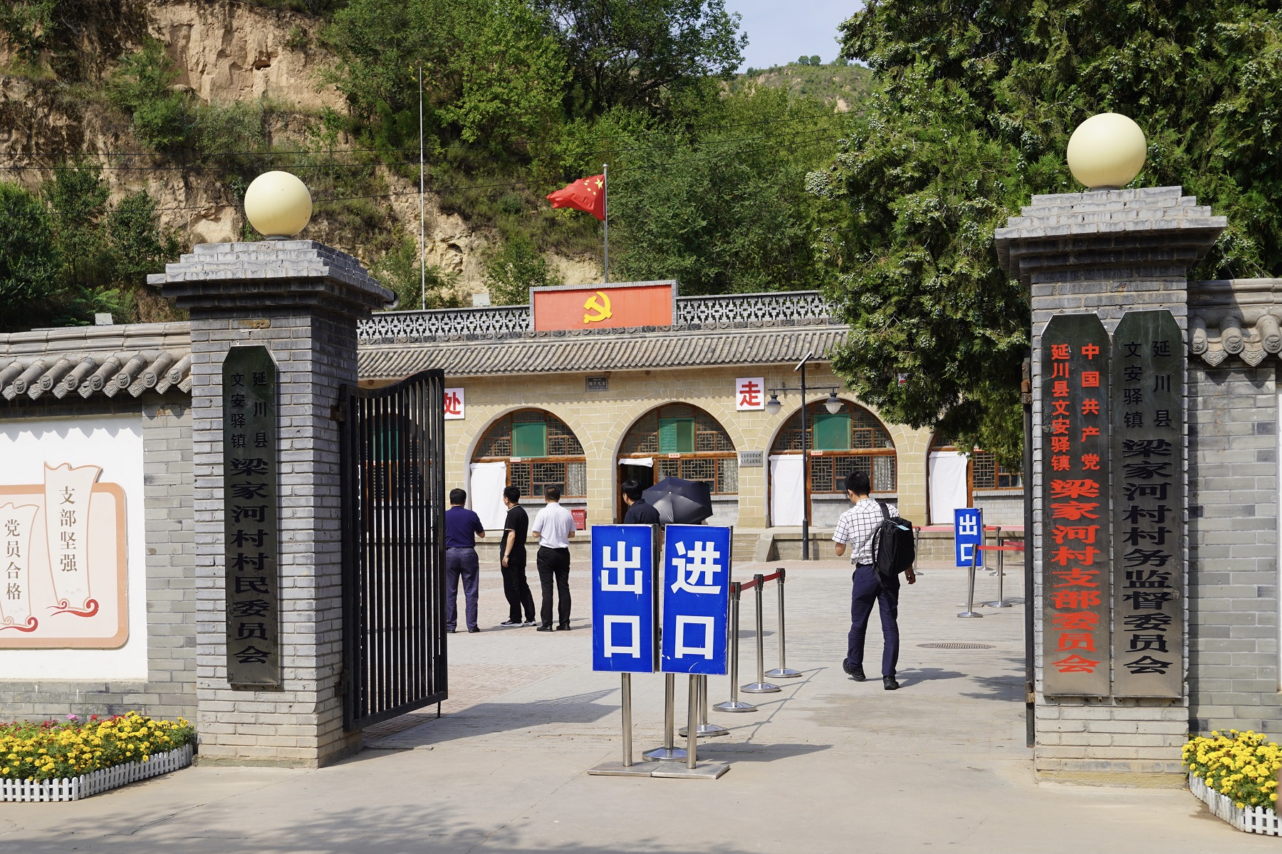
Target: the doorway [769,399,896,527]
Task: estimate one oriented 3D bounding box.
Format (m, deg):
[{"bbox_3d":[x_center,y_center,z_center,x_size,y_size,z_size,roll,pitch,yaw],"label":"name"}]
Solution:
[{"bbox_3d":[4.894,0.919,38.150,3.200,3.260,0.400,-1,-2,16],"label":"doorway"}]

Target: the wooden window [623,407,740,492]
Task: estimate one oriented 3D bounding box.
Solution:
[{"bbox_3d":[1.057,0.631,41.000,3.200,2.450,0.220,-1,-2,14],"label":"wooden window"}]

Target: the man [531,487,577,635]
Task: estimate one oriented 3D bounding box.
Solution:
[{"bbox_3d":[-1.032,1.541,17.700,0.530,1.710,0.360,-1,-2,0],"label":"man"}]

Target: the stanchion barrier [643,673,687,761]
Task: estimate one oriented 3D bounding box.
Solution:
[{"bbox_3d":[0.166,1.531,9.063,0.325,0.920,0.325,-1,-2,0],"label":"stanchion barrier"}]

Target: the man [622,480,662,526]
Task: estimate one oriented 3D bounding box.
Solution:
[{"bbox_3d":[0.018,1.372,14.976,0.500,1.680,0.340,0,-2,-30],"label":"man"}]

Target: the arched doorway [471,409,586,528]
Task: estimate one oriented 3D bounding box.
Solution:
[{"bbox_3d":[-3.128,1.159,41.700,3.300,3.300,0.400,-1,-2,14],"label":"arched doorway"}]

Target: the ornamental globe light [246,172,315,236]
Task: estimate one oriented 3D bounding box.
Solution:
[{"bbox_3d":[-2.194,-1.345,9.050,0.410,0.405,0.410,-1,-2,14],"label":"ornamental globe light"}]

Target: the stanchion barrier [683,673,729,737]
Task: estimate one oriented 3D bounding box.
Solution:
[{"bbox_3d":[0.418,1.538,9.820,0.330,0.910,0.330,-1,-2,11],"label":"stanchion barrier"}]

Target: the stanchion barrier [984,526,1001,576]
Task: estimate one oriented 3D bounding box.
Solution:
[{"bbox_3d":[6.802,2.366,28.500,0.325,0.920,0.325,-1,-2,0],"label":"stanchion barrier"}]

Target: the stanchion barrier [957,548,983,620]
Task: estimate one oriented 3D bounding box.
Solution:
[{"bbox_3d":[4.266,1.996,19.300,0.325,0.920,0.325,3,-2,0],"label":"stanchion barrier"}]

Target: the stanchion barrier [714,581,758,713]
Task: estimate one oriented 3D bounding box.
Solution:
[{"bbox_3d":[0.700,1.602,11.000,0.320,0.920,0.320,0,-2,14],"label":"stanchion barrier"}]

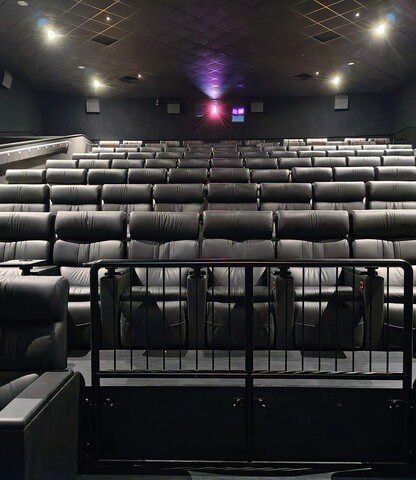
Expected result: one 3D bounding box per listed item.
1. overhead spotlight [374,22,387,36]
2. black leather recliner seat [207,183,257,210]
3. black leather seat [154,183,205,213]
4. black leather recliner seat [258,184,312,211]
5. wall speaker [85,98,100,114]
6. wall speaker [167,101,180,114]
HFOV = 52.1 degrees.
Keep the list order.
[{"bbox_3d":[4.348,-5.306,10.717,0.220,0.250,0.220,0,4,2],"label":"overhead spotlight"},{"bbox_3d":[0.345,-0.210,5.932,0.770,1.170,0.960,0,4,2],"label":"black leather recliner seat"},{"bbox_3d":[-0.416,-0.209,5.953,0.770,1.170,0.960,0,4,2],"label":"black leather seat"},{"bbox_3d":[1.131,-0.212,5.910,0.770,1.170,0.960,0,4,2],"label":"black leather recliner seat"},{"bbox_3d":[-4.595,-5.335,16.991,0.520,0.540,0.370,0,4,2],"label":"wall speaker"},{"bbox_3d":[-1.352,-5.268,16.906,0.520,0.540,0.370,0,4,2],"label":"wall speaker"}]

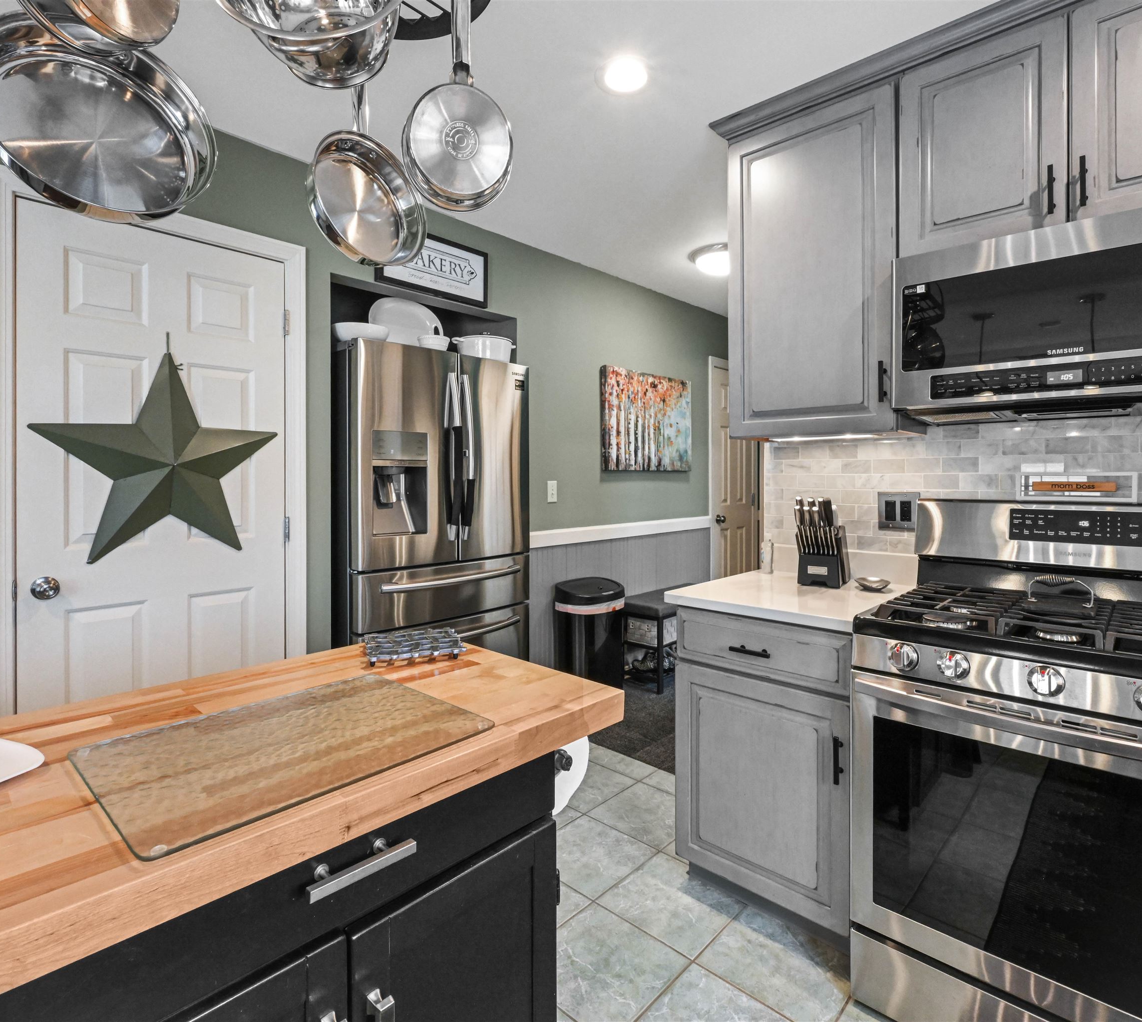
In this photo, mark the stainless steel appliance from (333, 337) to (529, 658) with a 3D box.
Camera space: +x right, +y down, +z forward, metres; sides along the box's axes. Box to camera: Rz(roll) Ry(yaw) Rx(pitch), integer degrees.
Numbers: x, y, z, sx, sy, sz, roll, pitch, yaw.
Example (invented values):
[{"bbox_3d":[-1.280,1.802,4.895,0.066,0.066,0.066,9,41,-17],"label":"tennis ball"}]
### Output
[{"bbox_3d":[-0.785,0.207,2.897,0.831,1.818,0.920,2,2,43],"label":"stainless steel appliance"}]

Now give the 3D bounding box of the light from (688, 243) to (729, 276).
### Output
[{"bbox_3d":[0.854,-1.351,3.277,0.395,0.111,0.395,2,2,43],"label":"light"}]

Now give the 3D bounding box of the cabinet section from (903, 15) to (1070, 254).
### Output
[{"bbox_3d":[1.168,-0.964,1.680,0.375,0.515,0.320,2,3,42],"label":"cabinet section"}]

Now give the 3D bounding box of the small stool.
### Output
[{"bbox_3d":[0.699,0.816,3.874,0.284,0.511,0.790,2,2,43],"label":"small stool"}]

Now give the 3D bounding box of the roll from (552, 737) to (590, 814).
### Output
[{"bbox_3d":[-0.105,0.411,1.068,0.286,0.153,0.153,2,2,43],"label":"roll"}]

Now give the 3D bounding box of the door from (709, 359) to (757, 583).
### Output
[{"bbox_3d":[1.266,-0.028,4.665,0.061,2.076,0.648,2,2,43],"label":"door"}]

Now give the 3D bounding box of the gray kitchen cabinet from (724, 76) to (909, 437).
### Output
[{"bbox_3d":[0.856,-0.764,2.008,0.537,1.015,0.304,2,2,43],"label":"gray kitchen cabinet"}]

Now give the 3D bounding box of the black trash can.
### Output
[{"bbox_3d":[0.102,0.763,3.214,0.304,0.689,0.395,2,2,43],"label":"black trash can"}]

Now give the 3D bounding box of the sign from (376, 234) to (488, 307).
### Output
[{"bbox_3d":[-0.612,-1.130,2.743,0.025,0.262,0.603,2,2,43],"label":"sign"}]

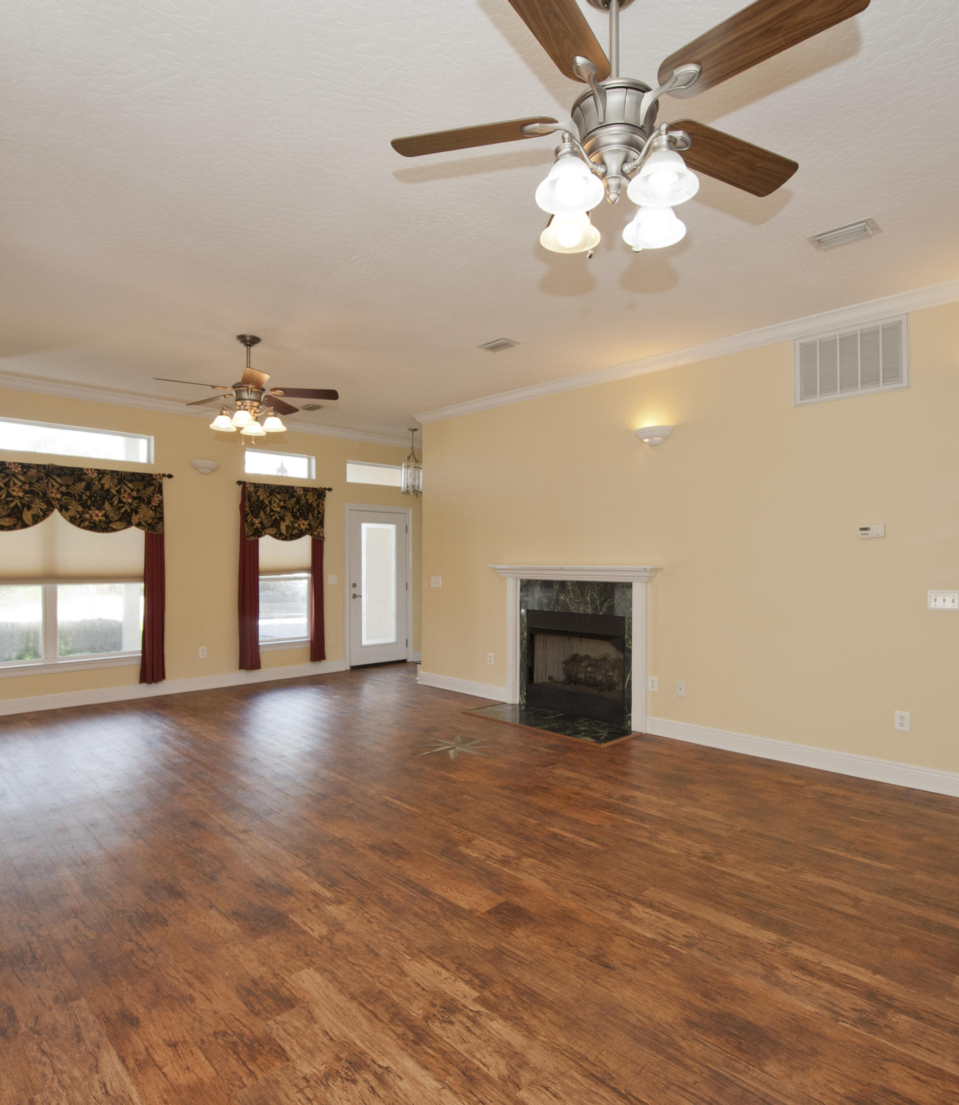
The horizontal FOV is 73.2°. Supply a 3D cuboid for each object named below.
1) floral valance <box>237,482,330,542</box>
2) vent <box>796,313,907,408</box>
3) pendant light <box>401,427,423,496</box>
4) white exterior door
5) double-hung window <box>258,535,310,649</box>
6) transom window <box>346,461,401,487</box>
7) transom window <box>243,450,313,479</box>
[{"bbox_3d":[-2.312,-0.472,7.738,1.105,0.668,0.120,1,-1,-44],"label":"floral valance"},{"bbox_3d":[2.402,-1.239,4.204,0.030,0.459,0.668,1,-1,-44],"label":"vent"},{"bbox_3d":[-0.837,-1.135,8.128,0.290,0.858,0.290,0,-1,0],"label":"pendant light"},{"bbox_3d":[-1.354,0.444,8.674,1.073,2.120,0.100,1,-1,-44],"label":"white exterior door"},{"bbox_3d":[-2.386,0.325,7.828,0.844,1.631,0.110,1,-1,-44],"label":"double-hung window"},{"bbox_3d":[-1.415,-1.036,8.662,0.896,0.277,0.090,1,-1,-44],"label":"transom window"},{"bbox_3d":[-2.383,-1.041,7.713,0.893,0.281,0.090,1,-1,-44],"label":"transom window"}]

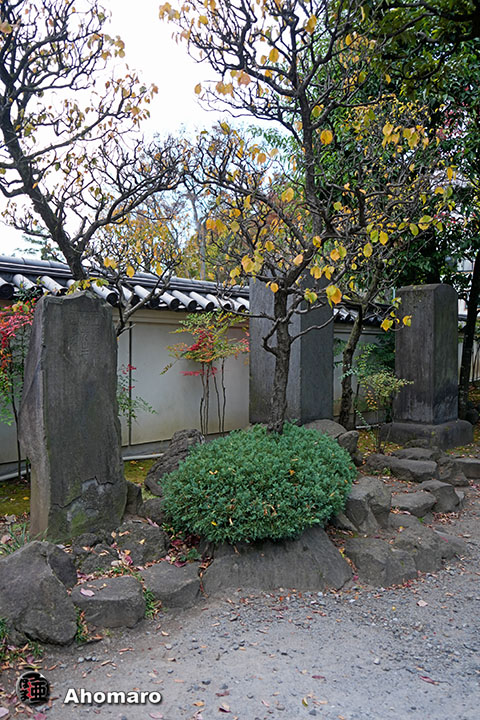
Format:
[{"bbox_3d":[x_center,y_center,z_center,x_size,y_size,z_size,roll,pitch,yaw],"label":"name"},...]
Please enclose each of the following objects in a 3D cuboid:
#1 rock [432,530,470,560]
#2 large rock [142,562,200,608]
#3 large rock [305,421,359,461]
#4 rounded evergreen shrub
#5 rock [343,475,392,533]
[{"bbox_3d":[1.535,1.340,4.377,0.270,0.150,0.280,1,1,37],"label":"rock"},{"bbox_3d":[-0.426,1.374,3.680,0.330,0.170,0.300,0,1,-28],"label":"large rock"},{"bbox_3d":[0.940,0.834,6.111,0.580,0.460,0.480,0,1,-30],"label":"large rock"},{"bbox_3d":[0.147,0.867,4.513,1.400,0.740,1.200,0,1,0],"label":"rounded evergreen shrub"},{"bbox_3d":[1.020,1.139,4.845,0.380,0.380,0.360,0,1,-23],"label":"rock"}]

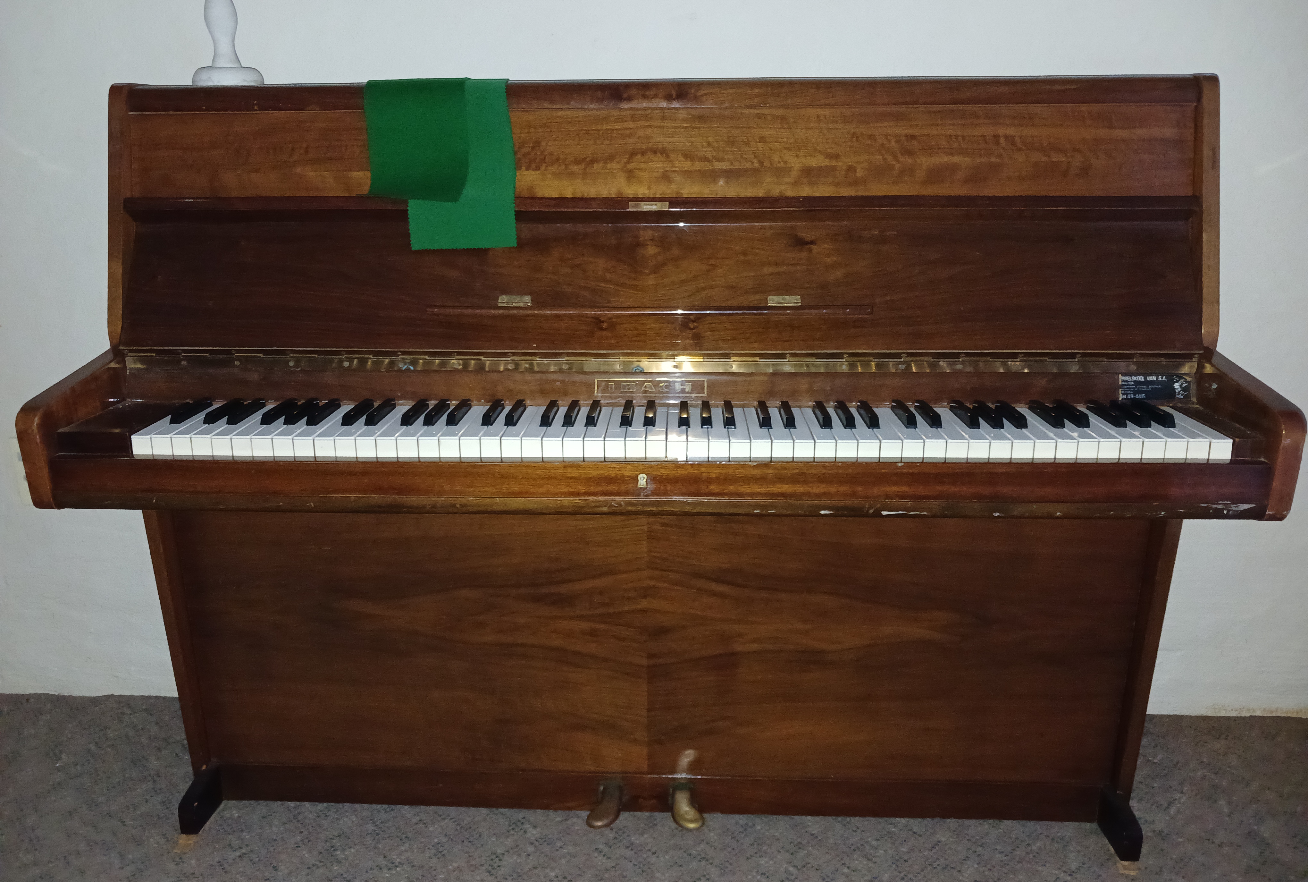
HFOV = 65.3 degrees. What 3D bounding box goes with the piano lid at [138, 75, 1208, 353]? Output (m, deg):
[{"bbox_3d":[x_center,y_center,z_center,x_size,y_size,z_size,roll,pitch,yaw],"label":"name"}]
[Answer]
[{"bbox_3d":[-0.003,-0.280,1.316,1.390,0.352,0.080,0,0,3],"label":"piano lid"}]

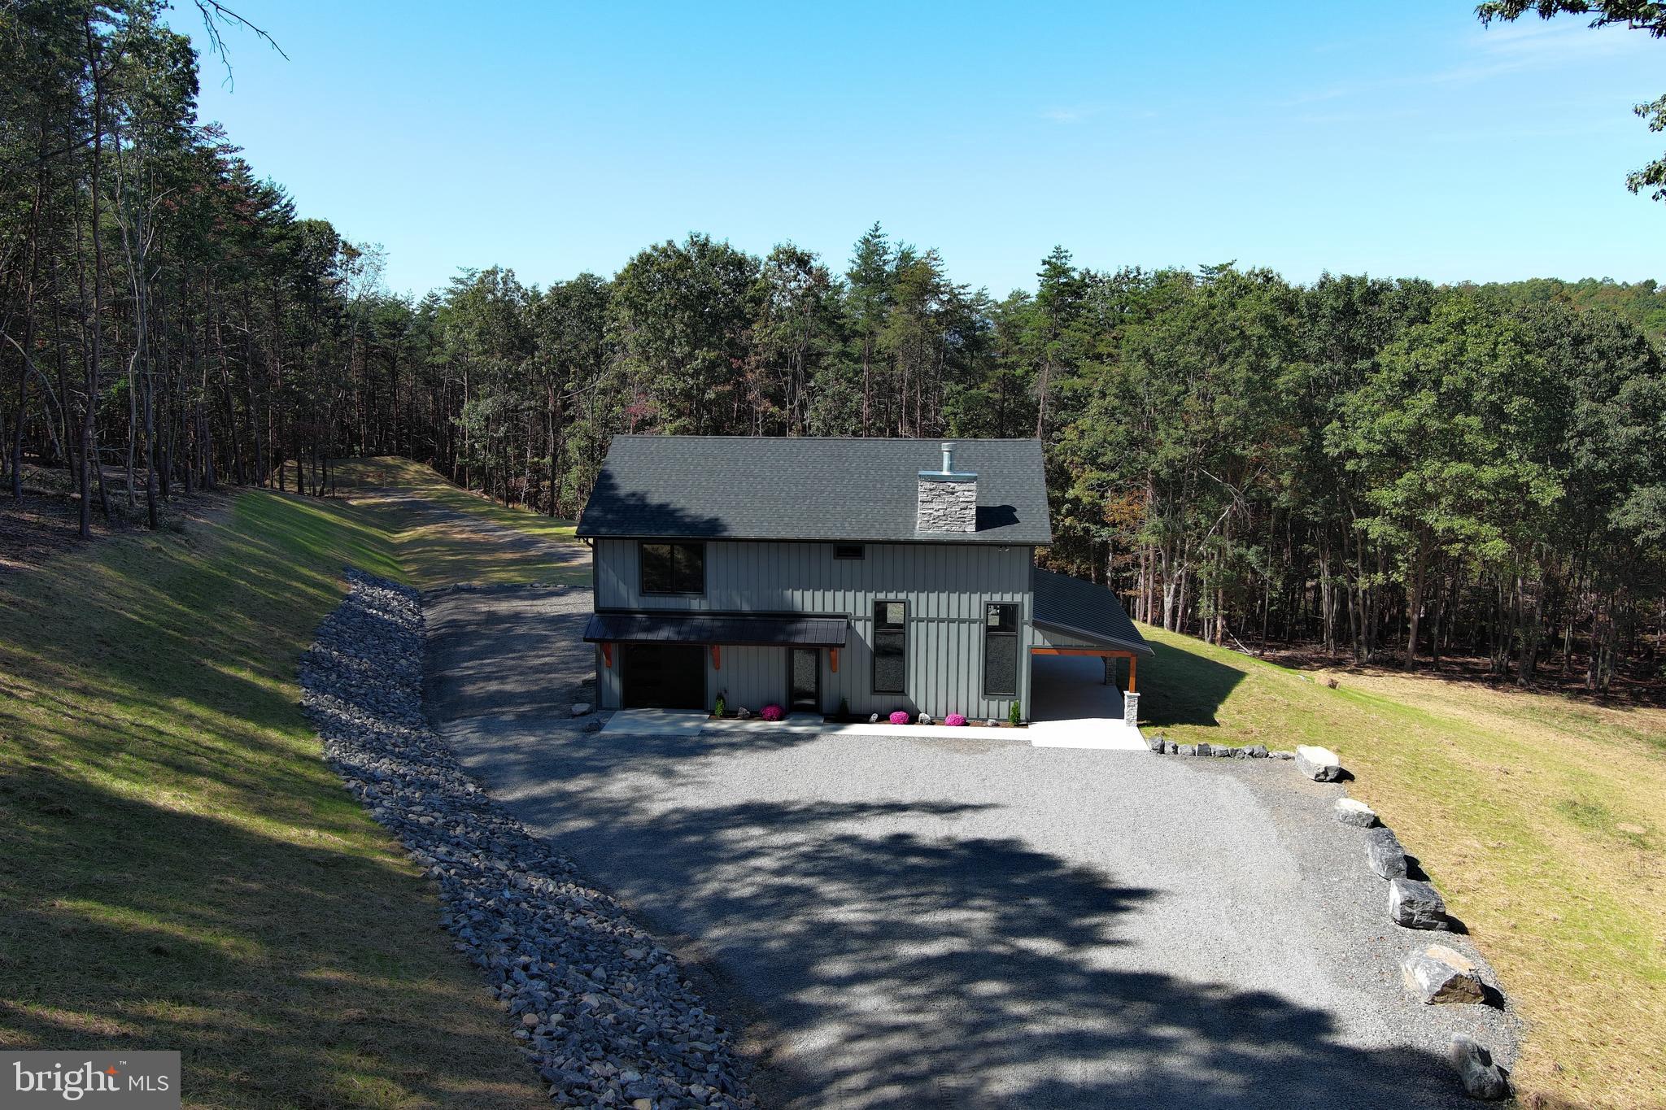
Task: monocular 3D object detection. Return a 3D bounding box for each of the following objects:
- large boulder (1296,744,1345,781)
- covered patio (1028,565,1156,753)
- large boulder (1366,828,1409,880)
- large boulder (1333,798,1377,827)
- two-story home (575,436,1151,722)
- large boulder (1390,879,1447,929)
[{"bbox_3d":[12.860,5.505,35.466,0.772,0.508,1.523,1,9,5],"label":"large boulder"},{"bbox_3d":[7.742,2.785,42.304,3.420,3.250,12.000,1,9,5],"label":"covered patio"},{"bbox_3d":[11.934,6.503,28.942,0.660,0.569,1.422,2,9,12],"label":"large boulder"},{"bbox_3d":[12.374,6.121,31.786,0.762,0.406,0.863,2,9,8],"label":"large boulder"},{"bbox_3d":[1.251,0.148,44.186,17.111,8.226,10.683,1,9,4],"label":"two-story home"},{"bbox_3d":[11.540,6.881,26.454,0.873,0.569,1.016,2,9,11],"label":"large boulder"}]

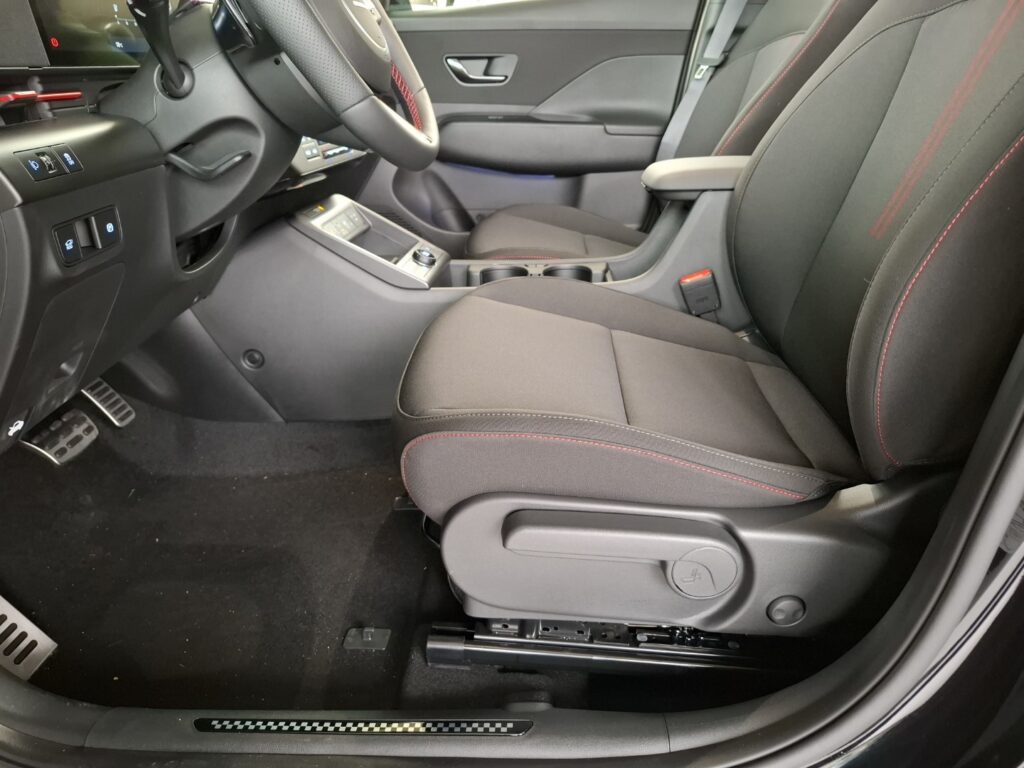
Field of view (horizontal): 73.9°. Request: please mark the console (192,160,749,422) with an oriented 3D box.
[{"bbox_3d":[-0.001,-0.173,1.226,1.000,0.415,0.260,-1,24,3],"label":"console"}]

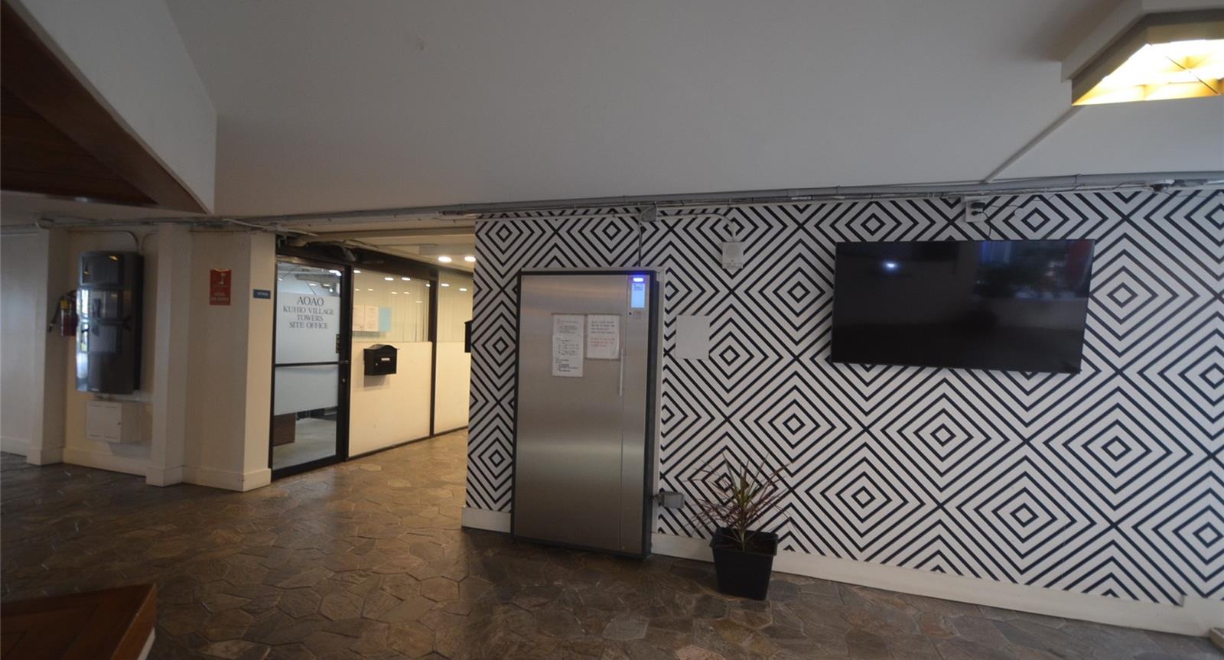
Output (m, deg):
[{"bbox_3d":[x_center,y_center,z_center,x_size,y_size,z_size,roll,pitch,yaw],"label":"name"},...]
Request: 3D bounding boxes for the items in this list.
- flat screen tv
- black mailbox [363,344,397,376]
[{"bbox_3d":[1.898,-0.139,3.030,1.232,0.705,0.065,2,8,17],"label":"flat screen tv"},{"bbox_3d":[-2.534,0.332,5.968,0.125,0.330,0.360,2,1,19],"label":"black mailbox"}]

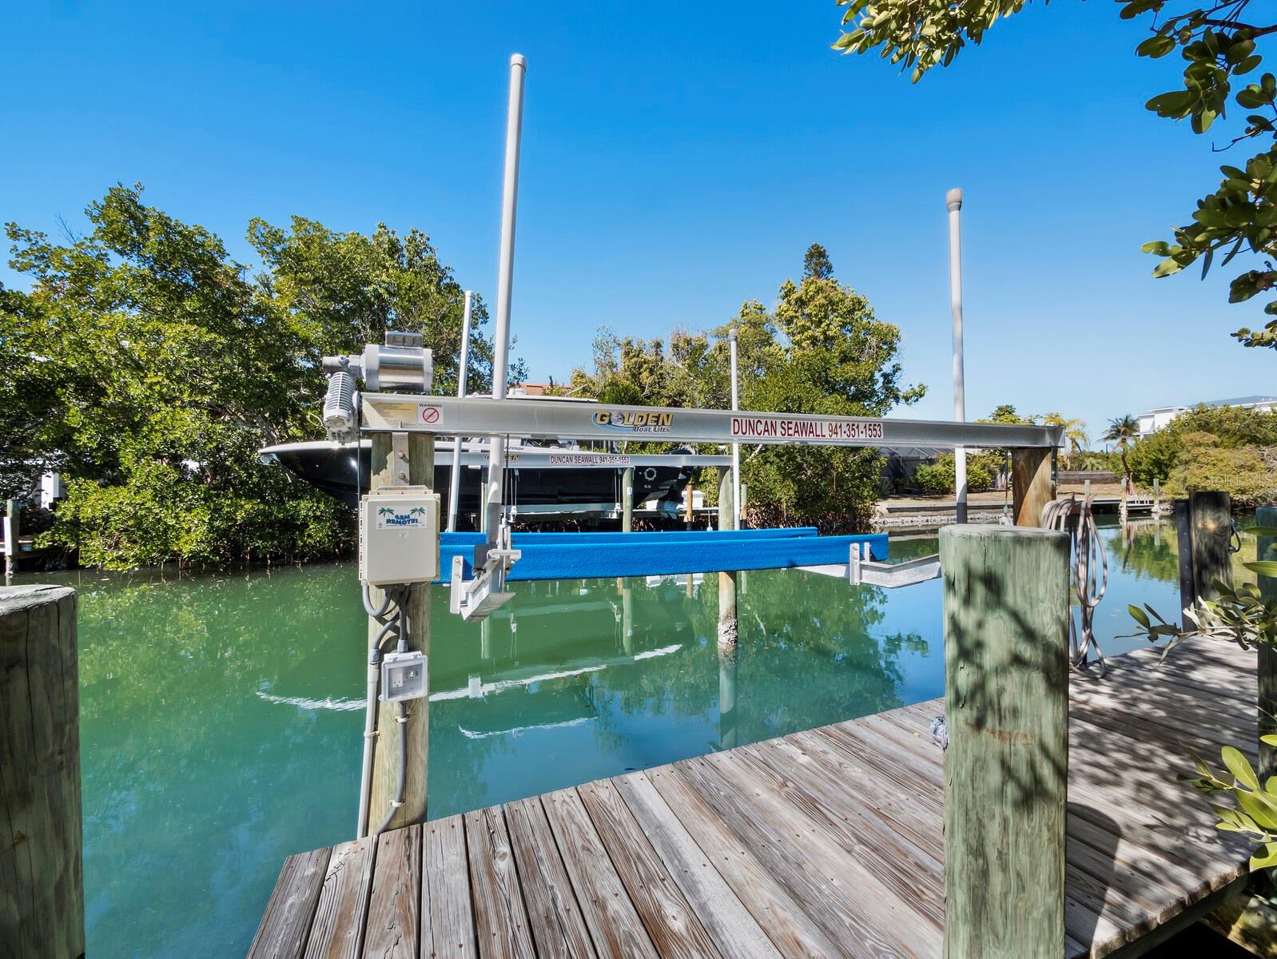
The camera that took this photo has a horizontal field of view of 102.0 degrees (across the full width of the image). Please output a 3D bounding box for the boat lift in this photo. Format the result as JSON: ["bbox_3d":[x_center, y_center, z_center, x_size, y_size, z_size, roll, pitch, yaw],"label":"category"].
[{"bbox_3d":[0.185,0.195,4.450,4.200,1.080,3.850,0,0,-22],"label":"boat lift"}]

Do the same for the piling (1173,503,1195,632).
[{"bbox_3d":[4.498,0.720,4.250,0.075,1.100,0.075,-3,0,-22],"label":"piling"}]

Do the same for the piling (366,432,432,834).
[{"bbox_3d":[-0.935,0.570,2.020,0.217,1.540,0.217,0,0,-22],"label":"piling"}]

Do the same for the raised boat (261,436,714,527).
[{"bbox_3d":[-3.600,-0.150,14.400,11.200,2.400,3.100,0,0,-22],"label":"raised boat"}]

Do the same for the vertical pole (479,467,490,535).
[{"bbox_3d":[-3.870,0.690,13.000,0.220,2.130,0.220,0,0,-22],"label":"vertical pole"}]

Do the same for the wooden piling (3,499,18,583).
[{"bbox_3d":[-14.770,1.440,12.200,0.220,1.920,0.220,0,0,-22],"label":"wooden piling"}]

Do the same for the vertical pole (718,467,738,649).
[{"bbox_3d":[1.190,1.036,6.880,0.216,2.430,0.216,0,0,-22],"label":"vertical pole"}]

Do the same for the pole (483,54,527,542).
[{"bbox_3d":[-0.608,-0.800,2.330,0.066,2.240,0.066,3,-1,-22],"label":"pole"}]

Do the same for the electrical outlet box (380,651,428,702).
[{"bbox_3d":[-0.842,0.711,1.860,0.150,0.160,0.110,0,0,-22],"label":"electrical outlet box"}]

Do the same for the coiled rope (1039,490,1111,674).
[{"bbox_3d":[2.950,0.710,3.500,0.330,1.230,0.250,0,0,-22],"label":"coiled rope"}]

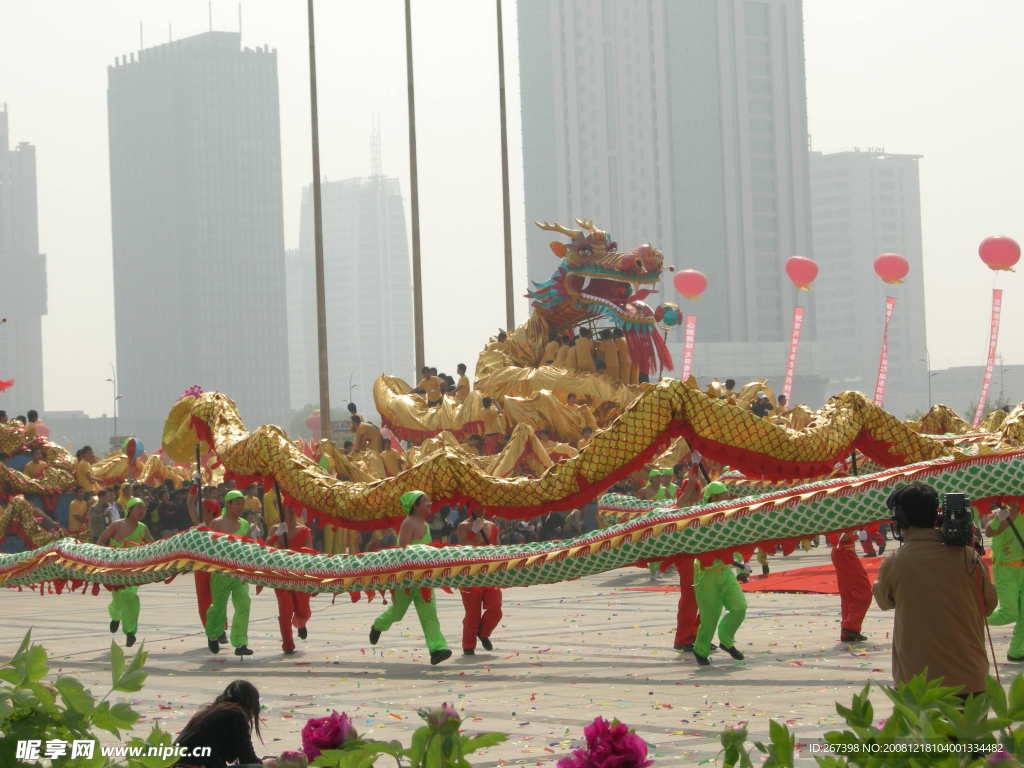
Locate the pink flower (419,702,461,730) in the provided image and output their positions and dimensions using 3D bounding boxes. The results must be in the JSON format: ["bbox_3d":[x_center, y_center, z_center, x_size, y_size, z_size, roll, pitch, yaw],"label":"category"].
[{"bbox_3d":[-0.143,0.655,6.000,0.075,0.060,0.075,-2,-1,0],"label":"pink flower"}]

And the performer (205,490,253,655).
[{"bbox_3d":[-2.922,1.937,31.400,0.500,1.670,0.420,-1,-3,-40],"label":"performer"}]

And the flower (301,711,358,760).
[{"bbox_3d":[-0.361,0.693,6.000,0.110,0.100,0.110,-2,-1,0],"label":"flower"}]

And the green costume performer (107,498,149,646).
[{"bbox_3d":[-4.291,2.103,34.000,0.550,1.660,0.500,-1,-2,-38],"label":"green costume performer"}]

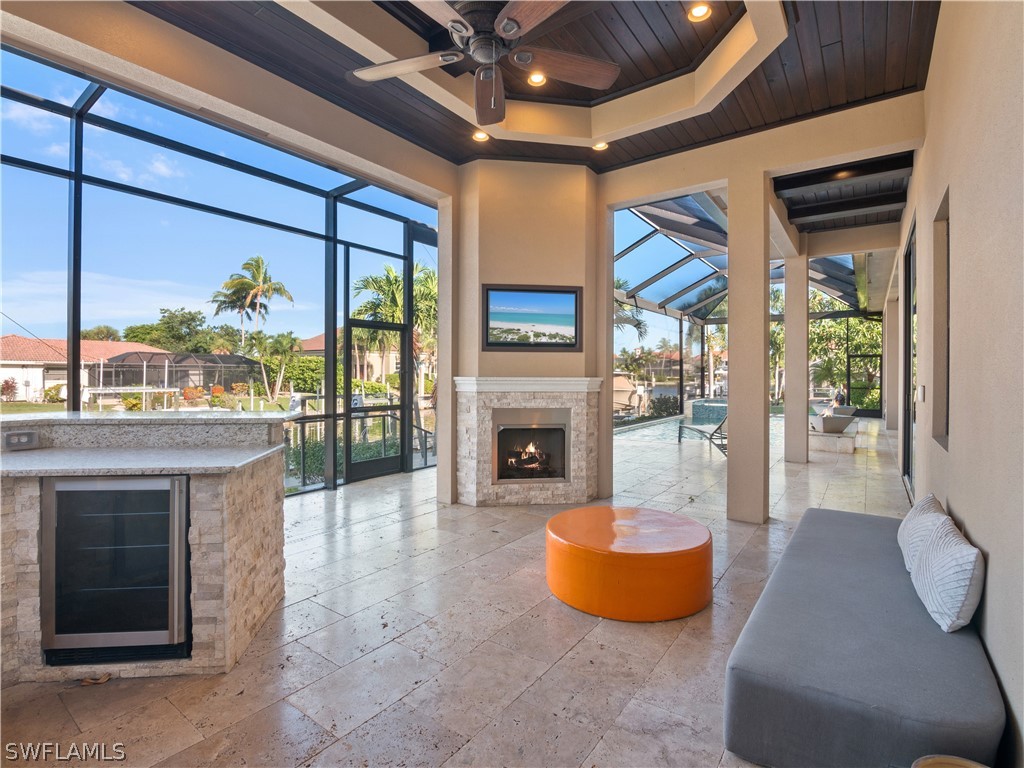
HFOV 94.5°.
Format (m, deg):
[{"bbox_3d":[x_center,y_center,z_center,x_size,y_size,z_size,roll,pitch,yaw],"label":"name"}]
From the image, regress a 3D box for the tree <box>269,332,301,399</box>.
[{"bbox_3d":[-16.400,-1.150,33.991,2.600,5.000,2.600,0,0,0],"label":"tree"}]

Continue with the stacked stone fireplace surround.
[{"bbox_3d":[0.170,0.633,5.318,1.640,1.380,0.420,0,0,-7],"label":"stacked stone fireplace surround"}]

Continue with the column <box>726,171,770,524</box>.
[{"bbox_3d":[2.346,-0.338,4.681,0.310,3.330,0.310,0,0,37],"label":"column"}]

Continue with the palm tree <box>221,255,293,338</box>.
[{"bbox_3d":[-25.900,-5.750,48.007,7.400,14.300,7.400,0,0,0],"label":"palm tree"}]

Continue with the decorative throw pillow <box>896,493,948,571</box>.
[{"bbox_3d":[2.408,0.850,2.775,0.150,0.380,0.530,14,8,32],"label":"decorative throw pillow"}]

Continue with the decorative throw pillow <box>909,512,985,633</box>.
[{"bbox_3d":[2.005,0.854,2.214,0.150,0.380,0.540,14,7,29],"label":"decorative throw pillow"}]

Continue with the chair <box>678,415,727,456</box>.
[{"bbox_3d":[4.174,0.873,9.579,0.650,0.840,1.950,0,0,-8],"label":"chair"}]

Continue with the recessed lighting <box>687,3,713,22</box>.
[{"bbox_3d":[1.359,-2.688,3.420,0.185,0.060,0.185,0,0,37],"label":"recessed lighting"}]

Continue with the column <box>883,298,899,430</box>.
[{"bbox_3d":[10.707,-0.524,13.203,0.400,3.580,0.400,0,0,37],"label":"column"}]

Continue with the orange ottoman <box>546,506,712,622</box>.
[{"bbox_3d":[0.772,1.155,3.198,1.080,0.370,1.080,0,0,0],"label":"orange ottoman"}]

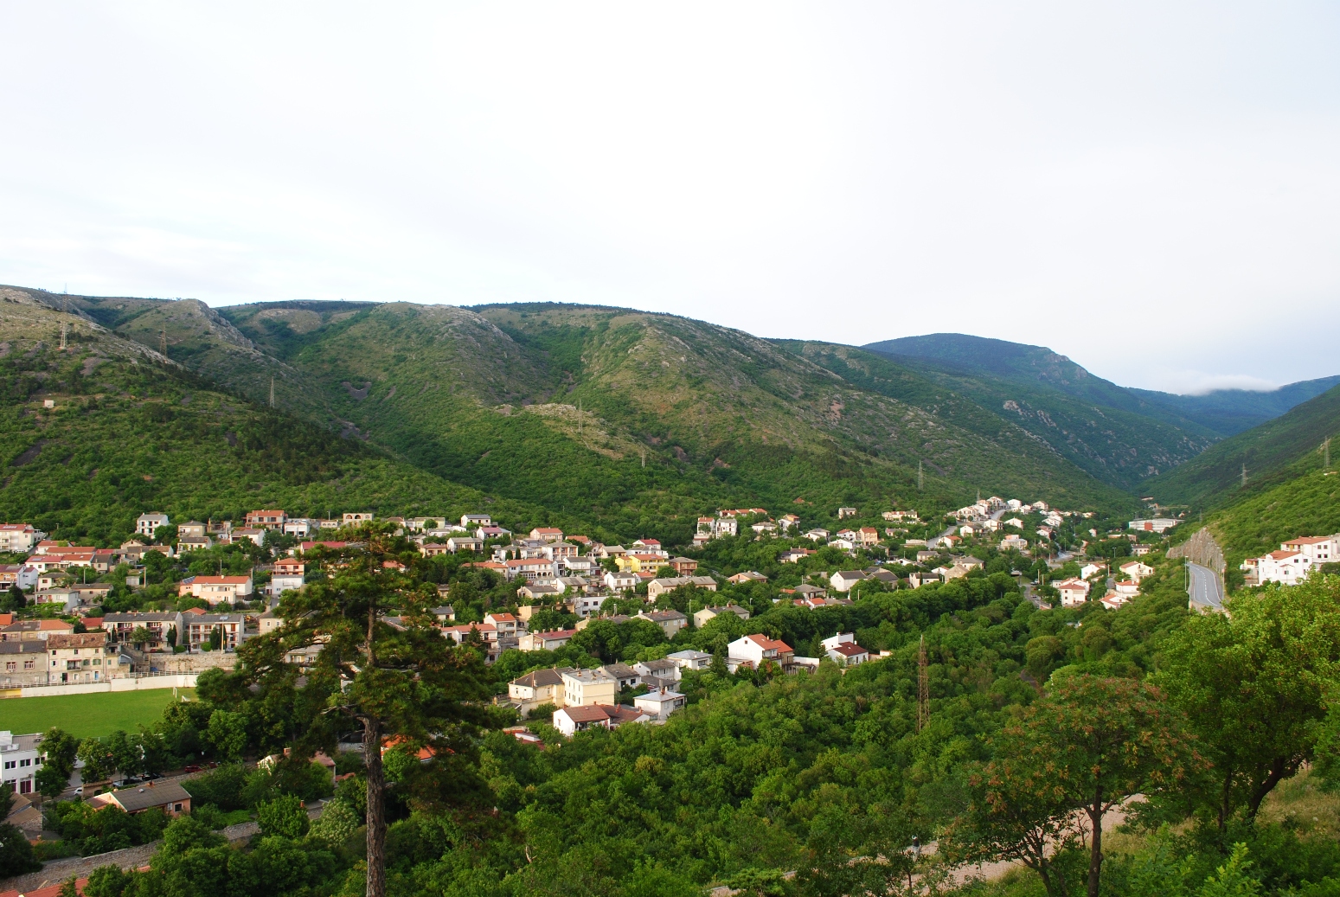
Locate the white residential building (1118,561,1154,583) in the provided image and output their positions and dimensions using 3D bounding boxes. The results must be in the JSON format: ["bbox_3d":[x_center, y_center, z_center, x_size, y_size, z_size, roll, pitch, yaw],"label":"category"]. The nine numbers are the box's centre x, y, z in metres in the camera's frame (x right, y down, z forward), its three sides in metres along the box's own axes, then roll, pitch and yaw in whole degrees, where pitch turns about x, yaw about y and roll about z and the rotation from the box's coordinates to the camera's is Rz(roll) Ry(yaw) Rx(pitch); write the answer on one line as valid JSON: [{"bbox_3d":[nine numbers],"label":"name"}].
[{"bbox_3d":[187.730,50.550,405.000,10.800,8.700,8.500,0,-1,9],"label":"white residential building"}]

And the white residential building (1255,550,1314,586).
[{"bbox_3d":[171.250,33.550,280.000,11.000,9.700,8.000,0,-1,-12],"label":"white residential building"}]

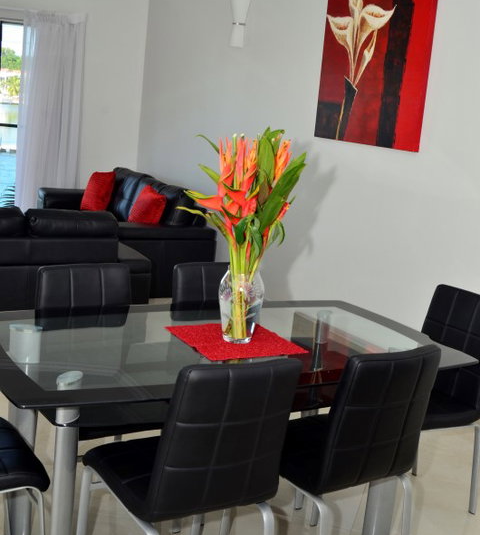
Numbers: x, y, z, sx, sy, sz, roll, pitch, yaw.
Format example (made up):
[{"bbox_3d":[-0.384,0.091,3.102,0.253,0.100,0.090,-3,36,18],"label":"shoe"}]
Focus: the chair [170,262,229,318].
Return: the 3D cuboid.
[{"bbox_3d":[-0.035,0.465,3.122,0.420,0.918,0.520,-3,16,-27],"label":"chair"}]

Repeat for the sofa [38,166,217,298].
[{"bbox_3d":[-0.965,-0.318,6.240,0.900,0.780,1.760,-3,16,-27],"label":"sofa"}]

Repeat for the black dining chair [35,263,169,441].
[{"bbox_3d":[-0.506,0.489,2.883,0.420,0.918,0.520,-3,16,-27],"label":"black dining chair"}]

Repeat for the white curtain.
[{"bbox_3d":[-1.669,-1.214,6.964,0.600,2.060,0.120,-3,16,-27],"label":"white curtain"}]

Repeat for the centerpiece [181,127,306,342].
[{"bbox_3d":[0.016,-0.104,2.589,0.390,0.701,0.320,-3,16,-27],"label":"centerpiece"}]

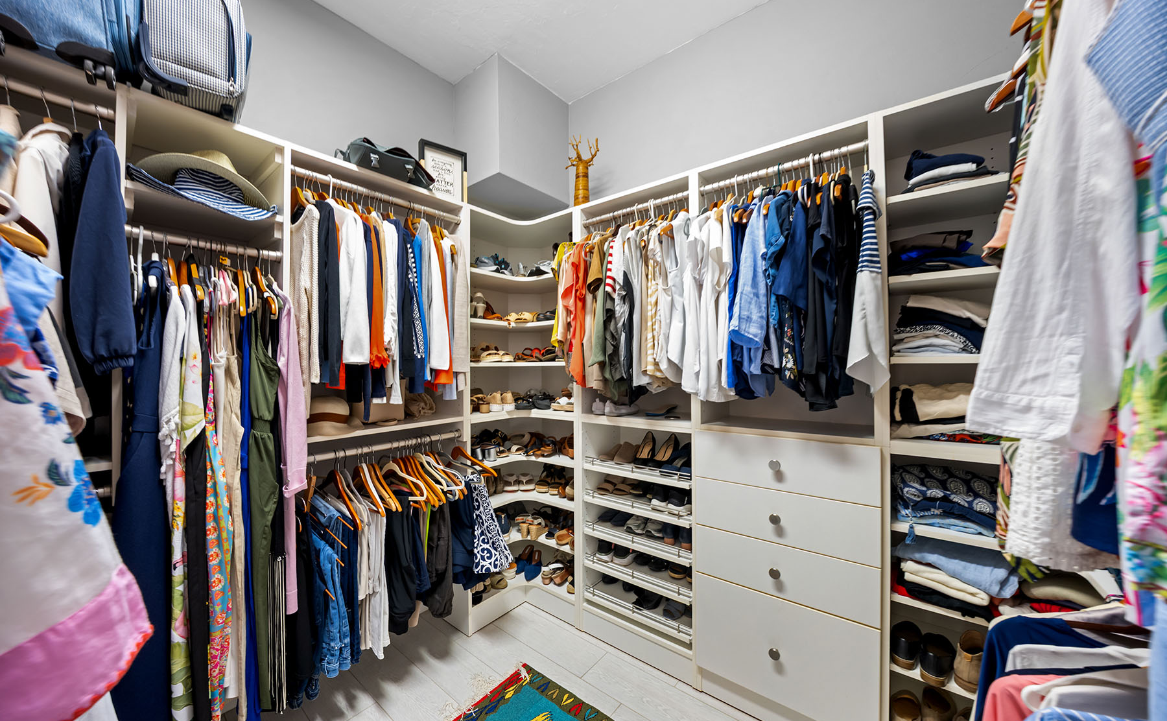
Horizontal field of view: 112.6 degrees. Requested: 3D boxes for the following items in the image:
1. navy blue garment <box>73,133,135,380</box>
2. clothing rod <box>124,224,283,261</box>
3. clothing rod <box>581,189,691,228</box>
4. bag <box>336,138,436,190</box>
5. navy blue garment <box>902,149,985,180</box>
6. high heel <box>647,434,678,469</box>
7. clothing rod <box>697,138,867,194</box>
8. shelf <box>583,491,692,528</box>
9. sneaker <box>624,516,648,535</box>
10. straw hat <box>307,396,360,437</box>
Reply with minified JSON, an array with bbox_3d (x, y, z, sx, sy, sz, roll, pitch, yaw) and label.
[{"bbox_3d":[-1.370,-0.312,1.104,0.460,0.697,0.130,-1,-1,42],"label":"navy blue garment"},{"bbox_3d":[-1.218,-0.382,1.276,0.032,0.032,0.366,-1,-1,42],"label":"clothing rod"},{"bbox_3d":[0.239,-0.711,1.833,0.567,0.032,0.032,-1,-1,37],"label":"clothing rod"},{"bbox_3d":[-0.859,-0.863,1.710,0.175,0.168,0.385,-1,-1,41],"label":"bag"},{"bbox_3d":[1.176,-0.614,1.284,0.190,0.085,0.260,-1,-1,37],"label":"navy blue garment"},{"bbox_3d":[0.397,0.444,1.907,0.080,0.140,0.230,-1,-1,38],"label":"high heel"},{"bbox_3d":[0.733,-0.721,1.473,0.570,0.032,0.030,-1,-1,38],"label":"clothing rod"},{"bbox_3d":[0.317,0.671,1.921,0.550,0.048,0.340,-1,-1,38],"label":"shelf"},{"bbox_3d":[0.309,0.787,1.970,0.095,0.105,0.260,-1,-1,38],"label":"sneaker"},{"bbox_3d":[-1.082,0.219,1.606,0.340,0.120,0.340,-1,-1,42],"label":"straw hat"}]

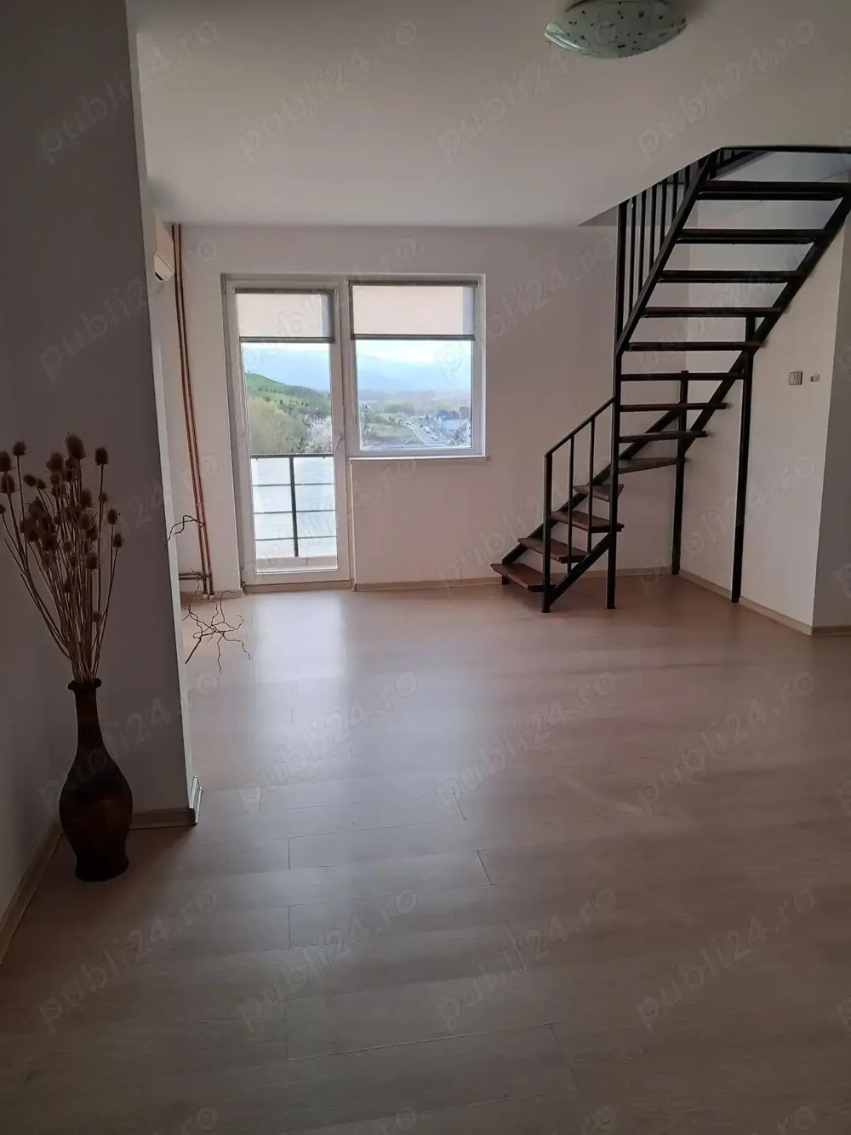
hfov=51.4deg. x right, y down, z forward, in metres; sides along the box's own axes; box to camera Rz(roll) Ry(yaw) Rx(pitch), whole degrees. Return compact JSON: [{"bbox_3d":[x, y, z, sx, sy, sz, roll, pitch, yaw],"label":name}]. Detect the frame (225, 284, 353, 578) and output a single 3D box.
[{"bbox_3d":[-0.915,-0.902,6.137,0.798,2.110,0.120,-3,12,-9],"label":"frame"}]

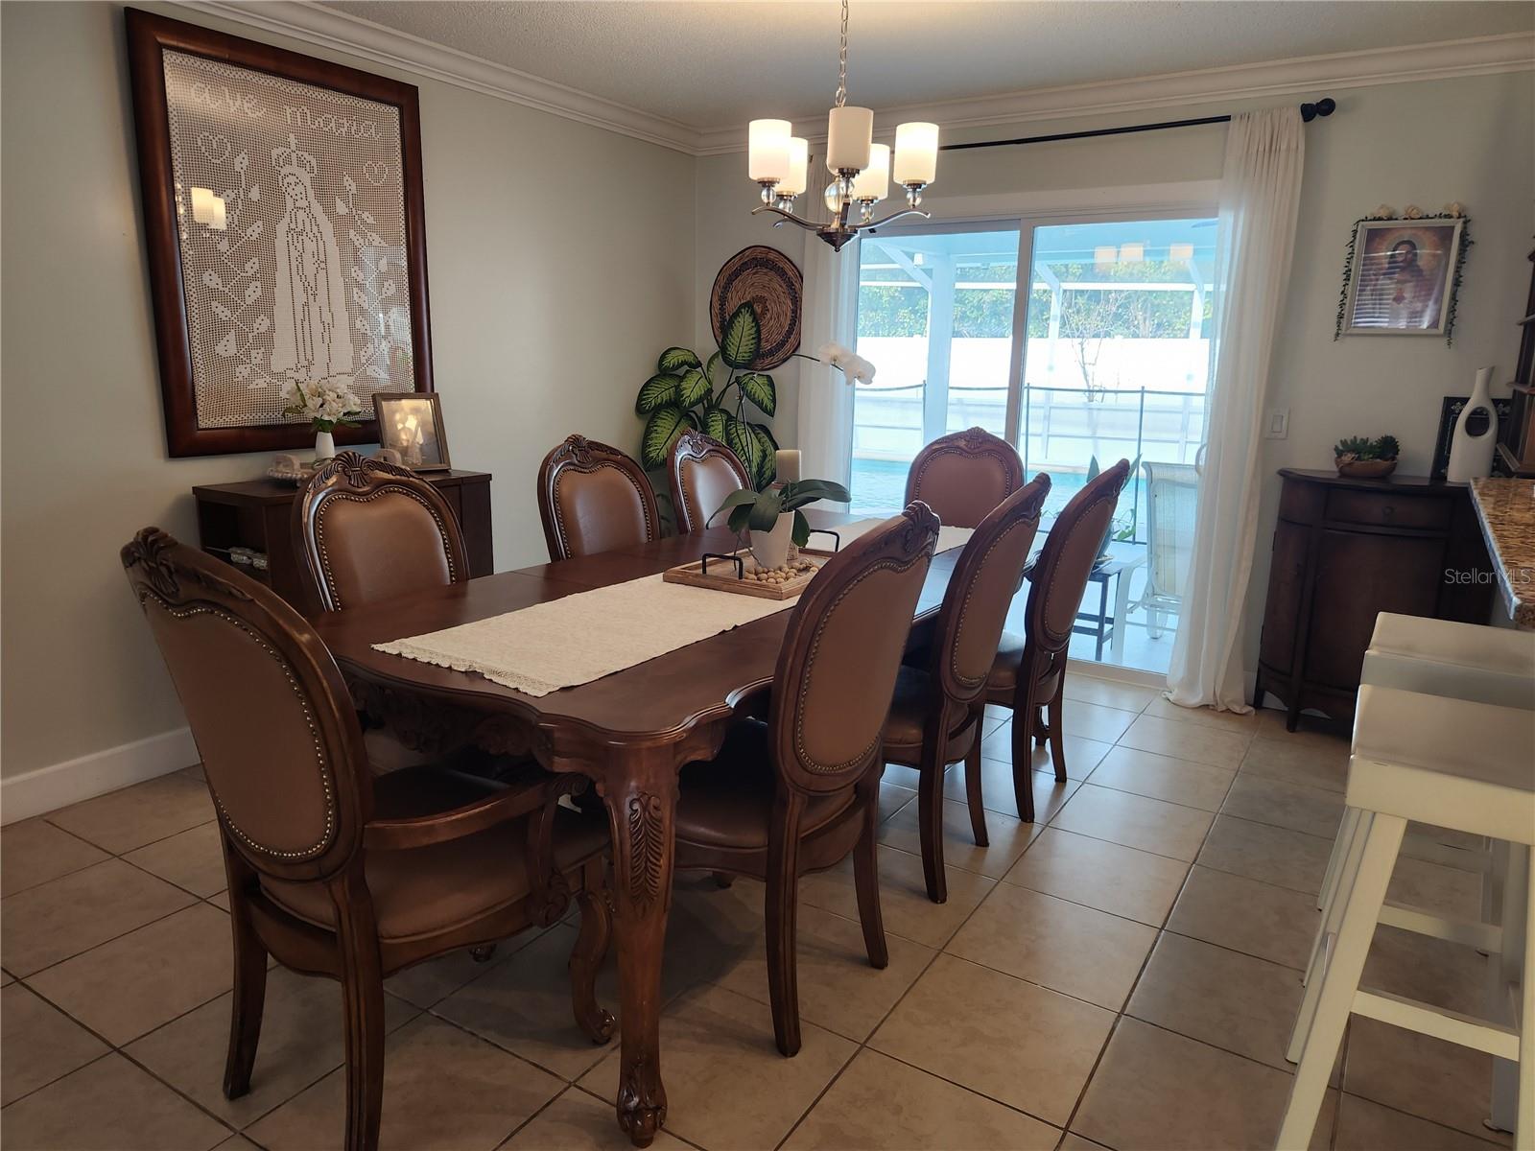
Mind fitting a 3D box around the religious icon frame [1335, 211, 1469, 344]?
[{"bbox_3d":[2.320,-1.090,3.724,0.350,0.430,0.030,8,14,31],"label":"religious icon frame"}]

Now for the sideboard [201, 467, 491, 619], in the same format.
[{"bbox_3d":[-1.444,0.126,3.638,0.410,0.930,0.910,8,13,31],"label":"sideboard"}]

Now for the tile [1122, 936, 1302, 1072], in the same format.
[{"bbox_3d":[1.036,0.932,2.237,0.402,0.010,0.402,8,14,31],"label":"tile"}]

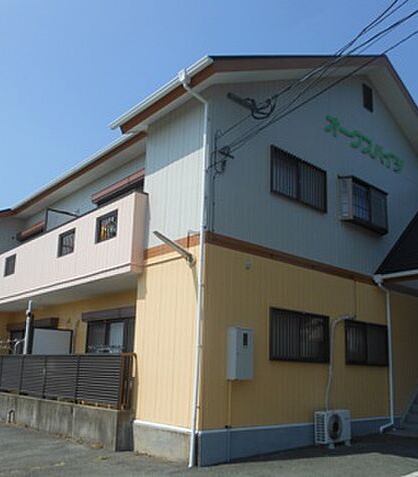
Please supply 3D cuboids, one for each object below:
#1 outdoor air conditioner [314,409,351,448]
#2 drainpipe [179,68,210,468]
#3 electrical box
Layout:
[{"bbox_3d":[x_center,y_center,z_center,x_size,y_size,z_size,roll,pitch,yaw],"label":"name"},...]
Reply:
[{"bbox_3d":[2.113,3.250,7.883,0.738,0.577,0.248,15,-20,-39],"label":"outdoor air conditioner"},{"bbox_3d":[-0.325,0.154,6.964,0.580,6.074,0.137,15,-20,-39],"label":"drainpipe"},{"bbox_3d":[0.487,1.781,7.104,0.403,0.740,0.184,15,-20,-39],"label":"electrical box"}]

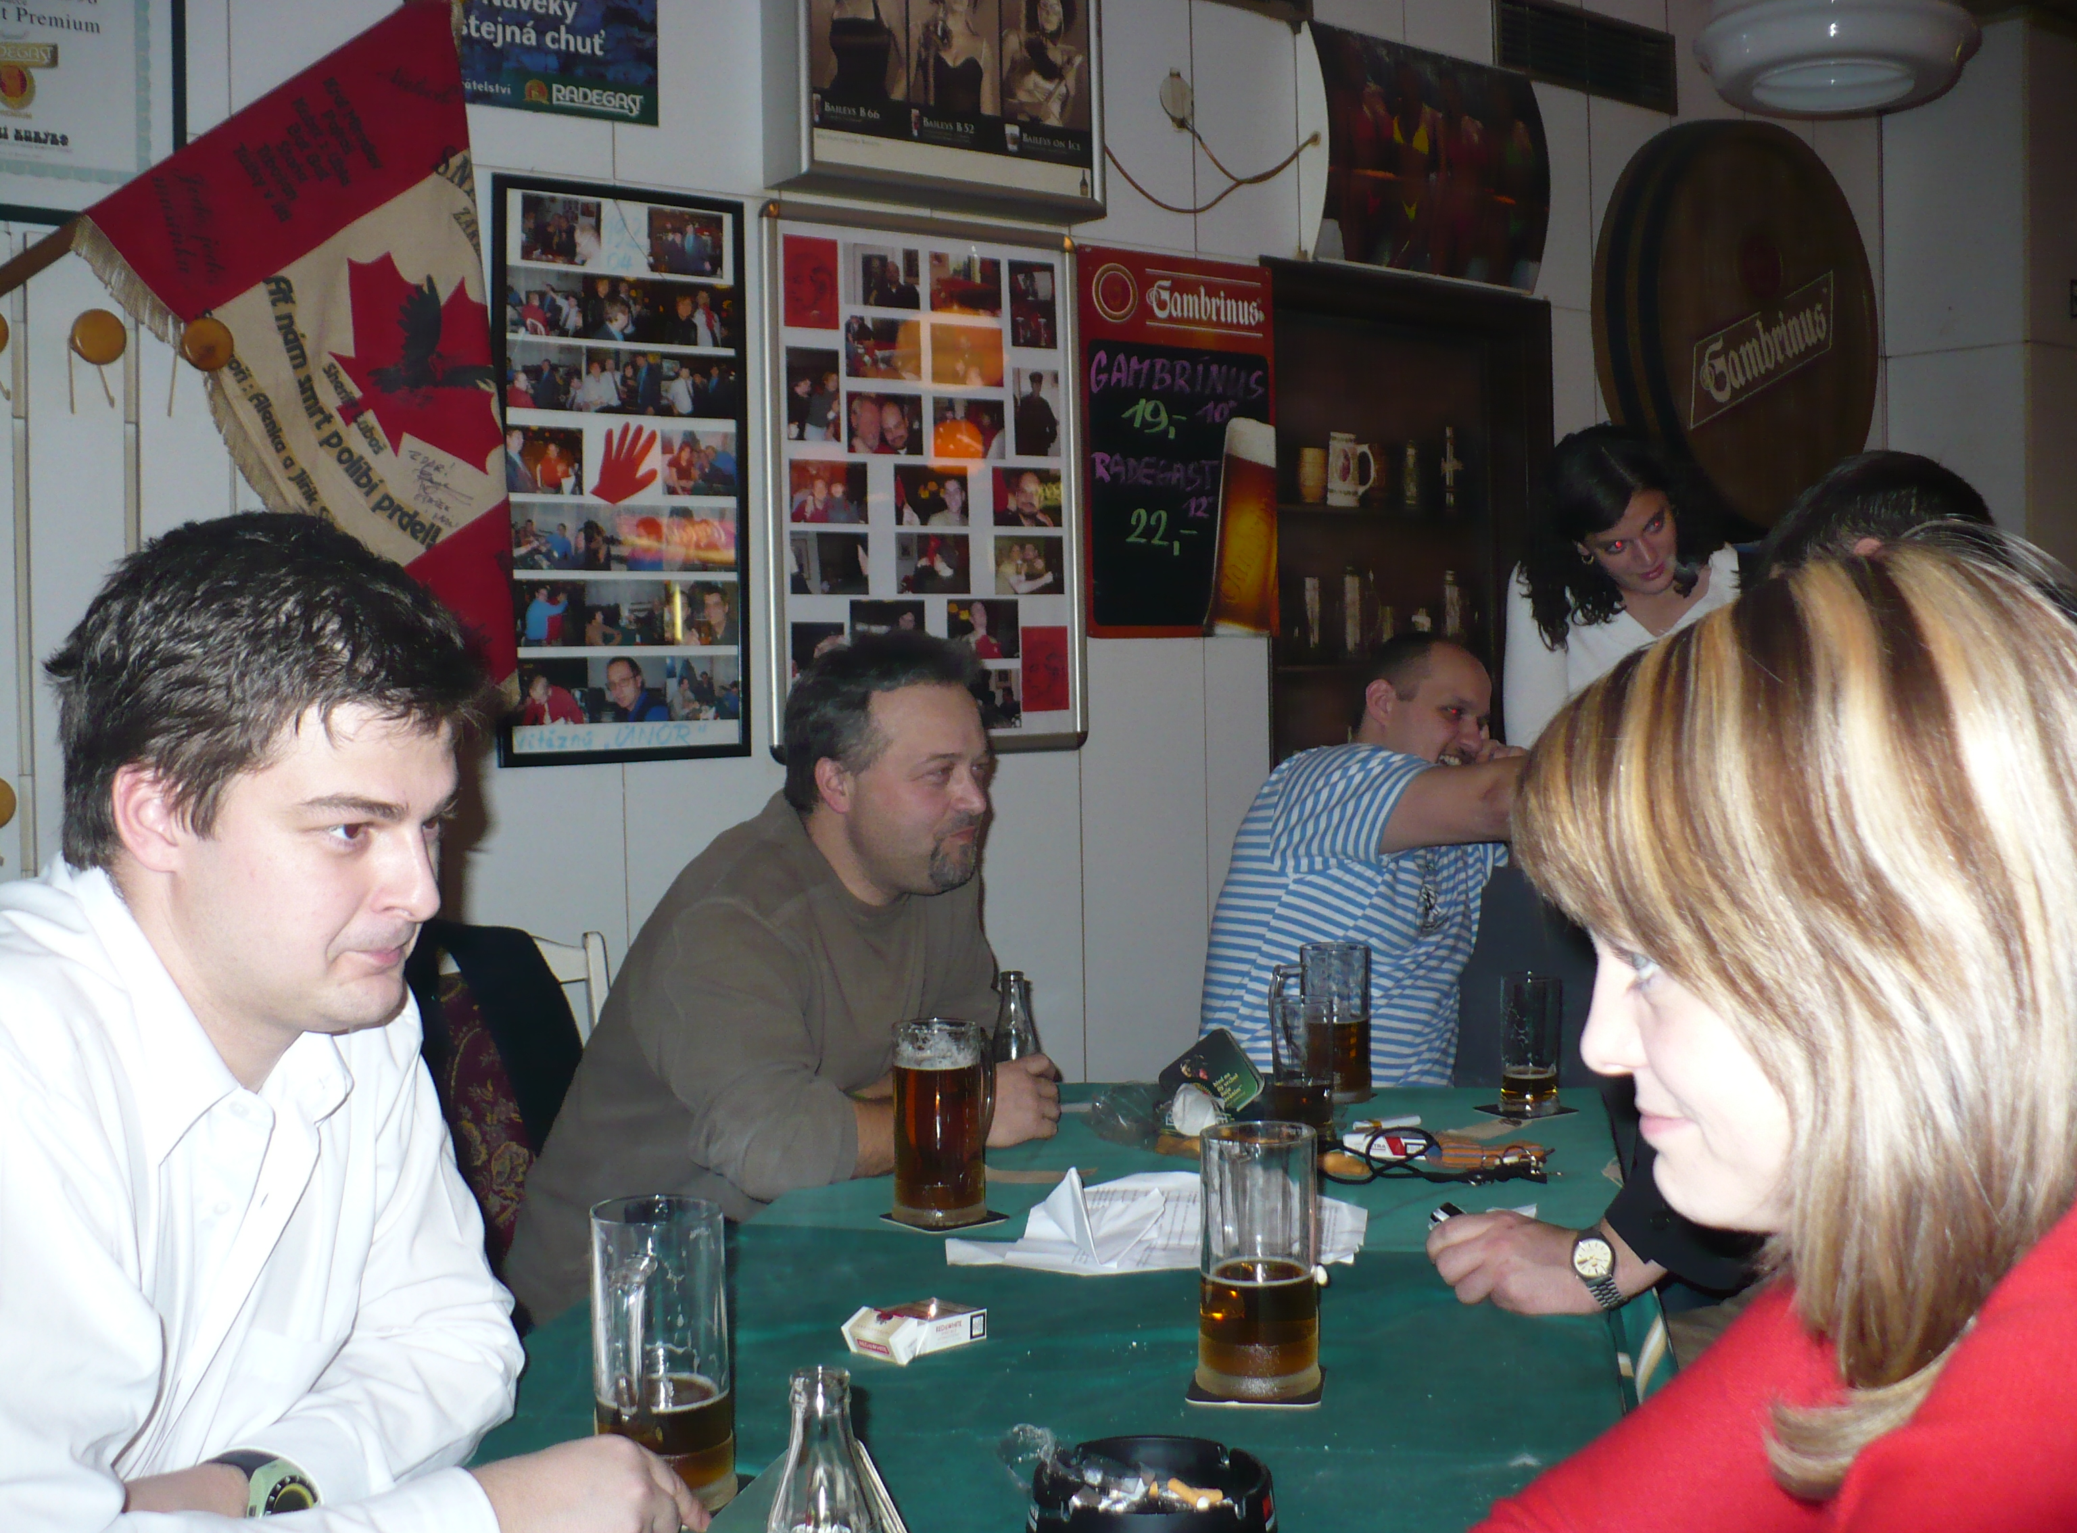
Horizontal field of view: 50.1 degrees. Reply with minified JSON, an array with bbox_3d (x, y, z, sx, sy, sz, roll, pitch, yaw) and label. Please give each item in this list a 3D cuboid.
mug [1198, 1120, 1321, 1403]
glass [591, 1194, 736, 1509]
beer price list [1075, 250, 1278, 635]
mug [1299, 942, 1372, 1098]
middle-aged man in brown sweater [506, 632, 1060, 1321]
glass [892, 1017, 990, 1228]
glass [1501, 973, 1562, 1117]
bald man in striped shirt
[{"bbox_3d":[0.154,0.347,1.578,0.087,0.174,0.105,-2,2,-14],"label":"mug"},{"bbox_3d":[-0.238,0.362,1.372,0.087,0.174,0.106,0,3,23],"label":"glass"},{"bbox_3d":[0.260,-0.575,4.000,0.460,0.690,0.020,-3,3,-37],"label":"beer price list"},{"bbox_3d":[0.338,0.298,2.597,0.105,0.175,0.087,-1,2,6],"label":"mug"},{"bbox_3d":[-0.190,0.500,2.170,0.680,1.280,0.570,0,3,25],"label":"middle-aged man in brown sweater"},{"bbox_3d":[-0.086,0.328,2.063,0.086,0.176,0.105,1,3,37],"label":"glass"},{"bbox_3d":[0.552,0.312,2.501,0.067,0.151,0.080,-1,2,-11],"label":"glass"},{"bbox_3d":[0.520,0.460,3.100,0.680,1.280,0.550,0,3,23],"label":"bald man in striped shirt"}]

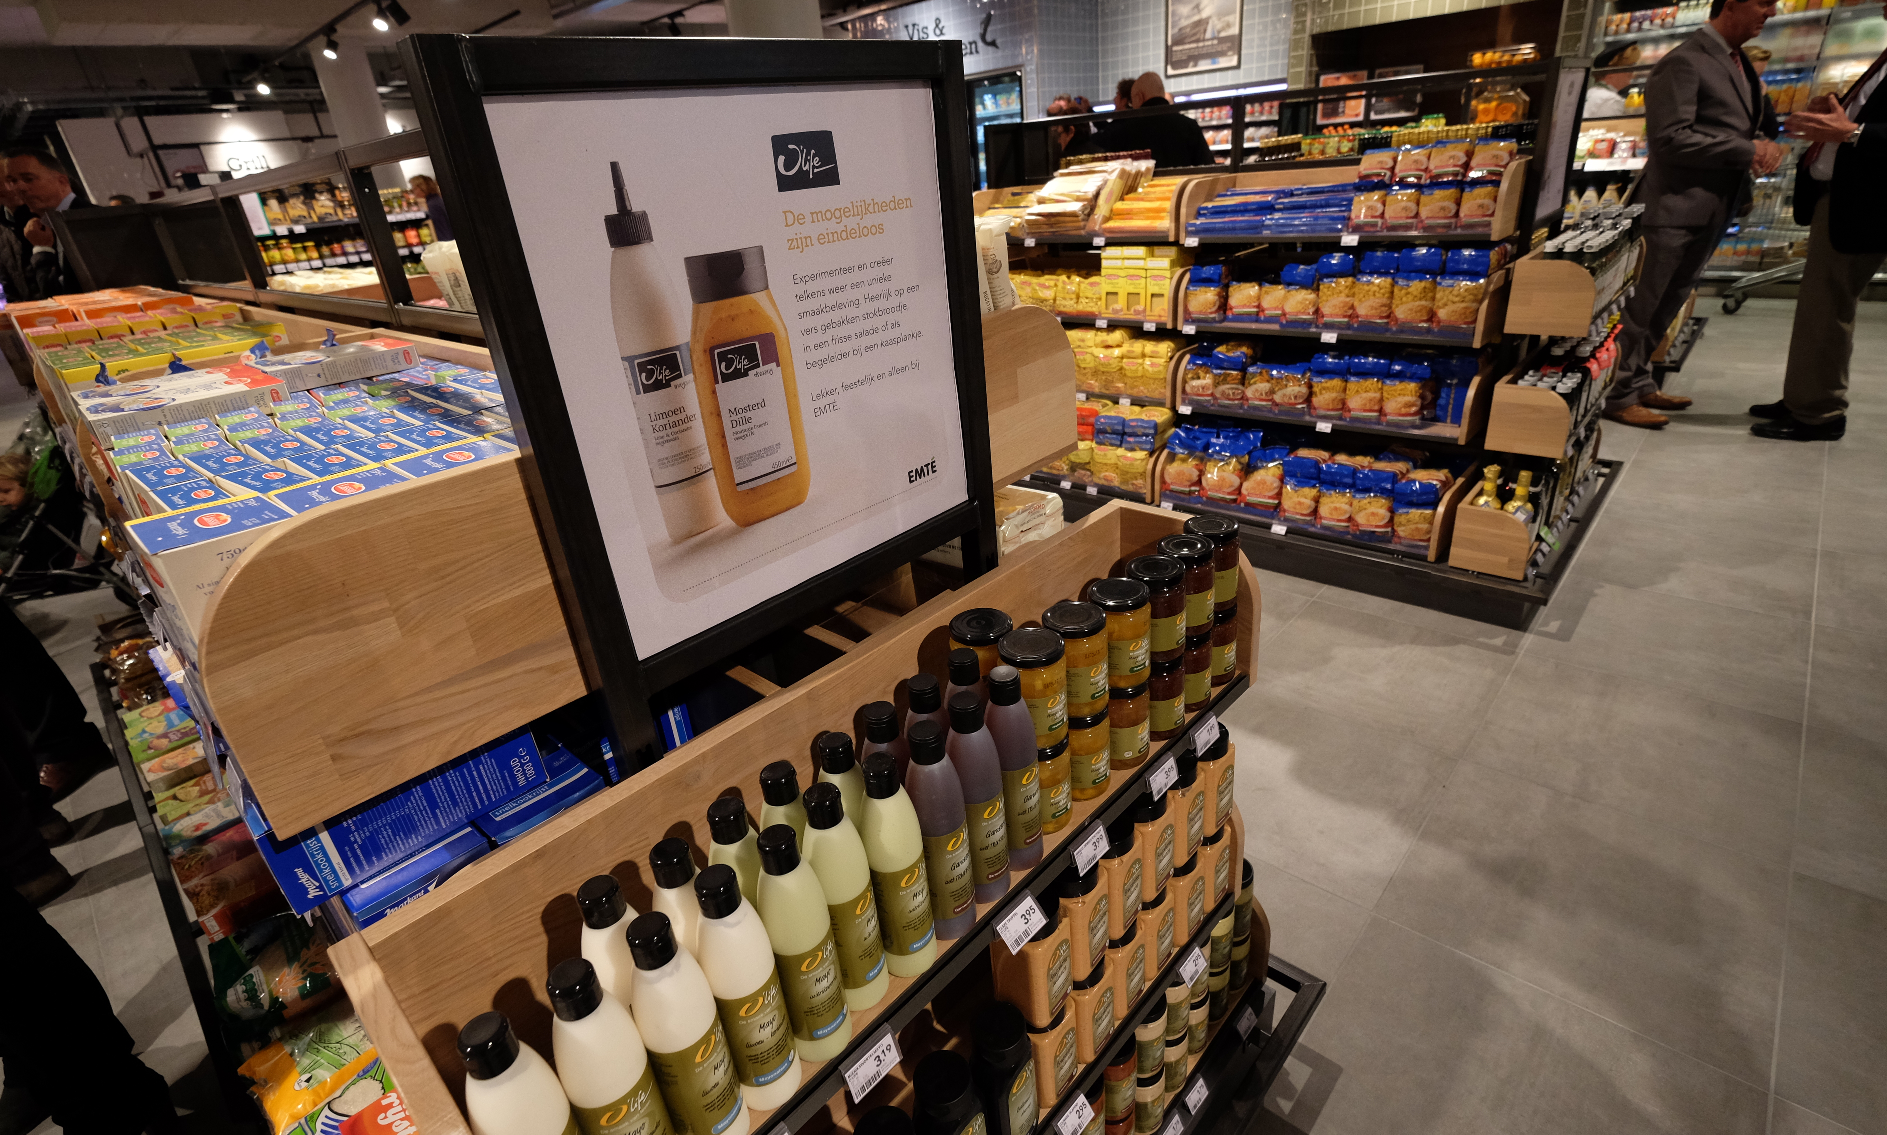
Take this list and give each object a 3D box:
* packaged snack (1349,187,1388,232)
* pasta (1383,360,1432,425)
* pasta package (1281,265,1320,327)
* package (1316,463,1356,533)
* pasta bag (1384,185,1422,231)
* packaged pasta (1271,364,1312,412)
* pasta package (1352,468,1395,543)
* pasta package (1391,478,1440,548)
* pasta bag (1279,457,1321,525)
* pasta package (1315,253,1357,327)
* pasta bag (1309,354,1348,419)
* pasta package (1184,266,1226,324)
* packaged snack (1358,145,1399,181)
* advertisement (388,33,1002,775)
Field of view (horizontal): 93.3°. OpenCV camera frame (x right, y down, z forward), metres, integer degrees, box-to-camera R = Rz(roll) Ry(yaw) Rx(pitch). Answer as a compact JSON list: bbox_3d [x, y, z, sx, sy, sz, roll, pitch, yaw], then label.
[{"bbox_3d":[1.311,-1.105,2.747,0.092,0.120,0.050,17,33,39],"label":"packaged snack"},{"bbox_3d":[1.469,-0.557,2.809,0.110,0.187,0.070,17,33,39],"label":"pasta"},{"bbox_3d":[1.175,-0.891,2.919,0.108,0.187,0.070,17,33,39],"label":"pasta package"},{"bbox_3d":[1.300,-0.235,2.944,0.105,0.214,0.070,17,33,39],"label":"package"},{"bbox_3d":[1.382,-1.083,2.686,0.088,0.122,0.050,17,33,39],"label":"pasta bag"},{"bbox_3d":[1.214,-0.629,3.117,0.115,0.155,0.060,17,33,39],"label":"packaged pasta"},{"bbox_3d":[1.388,-0.205,2.871,0.107,0.217,0.070,17,33,39],"label":"pasta package"},{"bbox_3d":[1.485,-0.172,2.789,0.110,0.200,0.070,17,33,39],"label":"pasta package"},{"bbox_3d":[1.234,-0.263,3.082,0.115,0.220,0.070,17,33,39],"label":"pasta bag"},{"bbox_3d":[1.257,-0.885,2.838,0.105,0.218,0.070,17,33,39],"label":"pasta package"},{"bbox_3d":[1.289,-0.606,2.966,0.105,0.200,0.070,17,33,39],"label":"pasta bag"},{"bbox_3d":[0.946,-0.986,3.213,0.130,0.185,0.070,17,33,39],"label":"pasta package"},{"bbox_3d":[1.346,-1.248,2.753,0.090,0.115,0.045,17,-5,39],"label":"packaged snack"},{"bbox_3d":[-0.142,-0.175,0.853,0.030,0.569,0.522,17,33,39],"label":"advertisement"}]

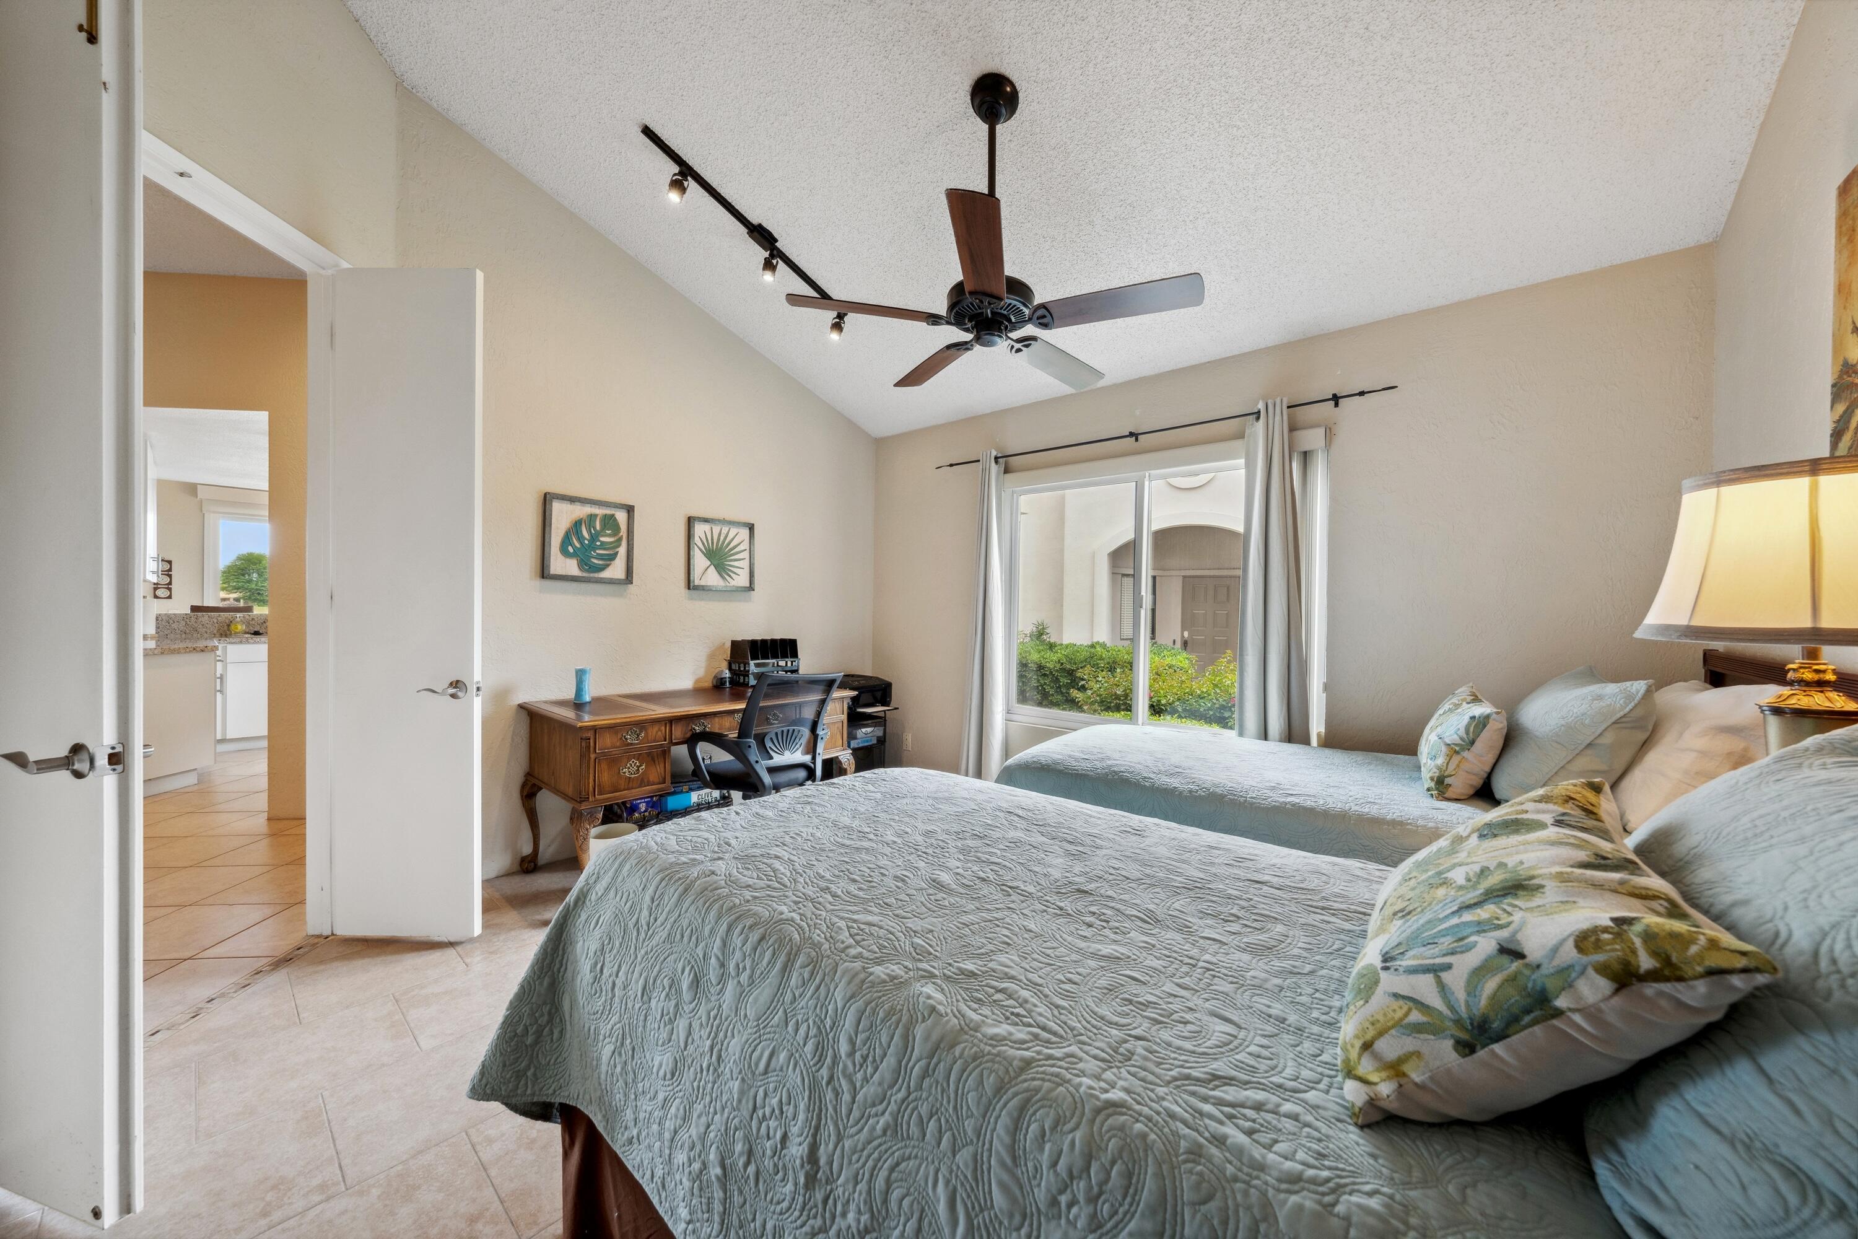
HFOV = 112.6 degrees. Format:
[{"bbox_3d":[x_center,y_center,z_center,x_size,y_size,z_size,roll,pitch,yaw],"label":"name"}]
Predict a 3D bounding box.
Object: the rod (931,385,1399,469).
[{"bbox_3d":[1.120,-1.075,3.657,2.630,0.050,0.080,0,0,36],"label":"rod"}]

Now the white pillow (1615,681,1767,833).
[{"bbox_3d":[2.085,0.365,1.722,0.170,0.440,0.640,39,22,30],"label":"white pillow"}]

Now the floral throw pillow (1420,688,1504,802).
[{"bbox_3d":[1.711,0.400,2.007,0.140,0.330,0.390,30,21,24],"label":"floral throw pillow"}]

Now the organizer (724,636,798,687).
[{"bbox_3d":[-0.998,0.257,3.773,0.220,0.265,0.350,0,0,40],"label":"organizer"}]

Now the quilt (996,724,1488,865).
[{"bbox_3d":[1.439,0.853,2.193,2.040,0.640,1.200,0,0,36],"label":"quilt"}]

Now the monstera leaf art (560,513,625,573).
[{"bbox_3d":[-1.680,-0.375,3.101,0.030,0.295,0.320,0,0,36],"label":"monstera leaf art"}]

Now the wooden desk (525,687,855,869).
[{"bbox_3d":[-1.119,0.777,3.034,0.810,0.782,1.360,0,0,43],"label":"wooden desk"}]

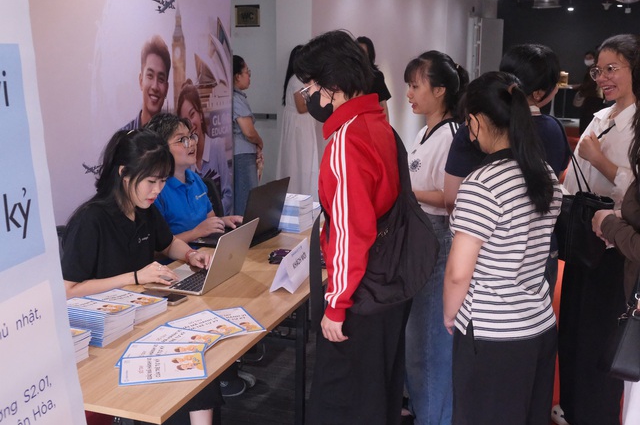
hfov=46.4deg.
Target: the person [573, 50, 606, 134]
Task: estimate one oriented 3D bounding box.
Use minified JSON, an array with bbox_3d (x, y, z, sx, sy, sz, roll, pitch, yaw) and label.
[{"bbox_3d":[3.434,-1.203,9.350,0.460,1.570,0.340,9,15,36],"label":"person"}]

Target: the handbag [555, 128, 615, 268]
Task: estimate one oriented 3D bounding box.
[{"bbox_3d":[0.928,-0.056,2.620,0.240,0.470,0.130,-9,15,-36],"label":"handbag"}]

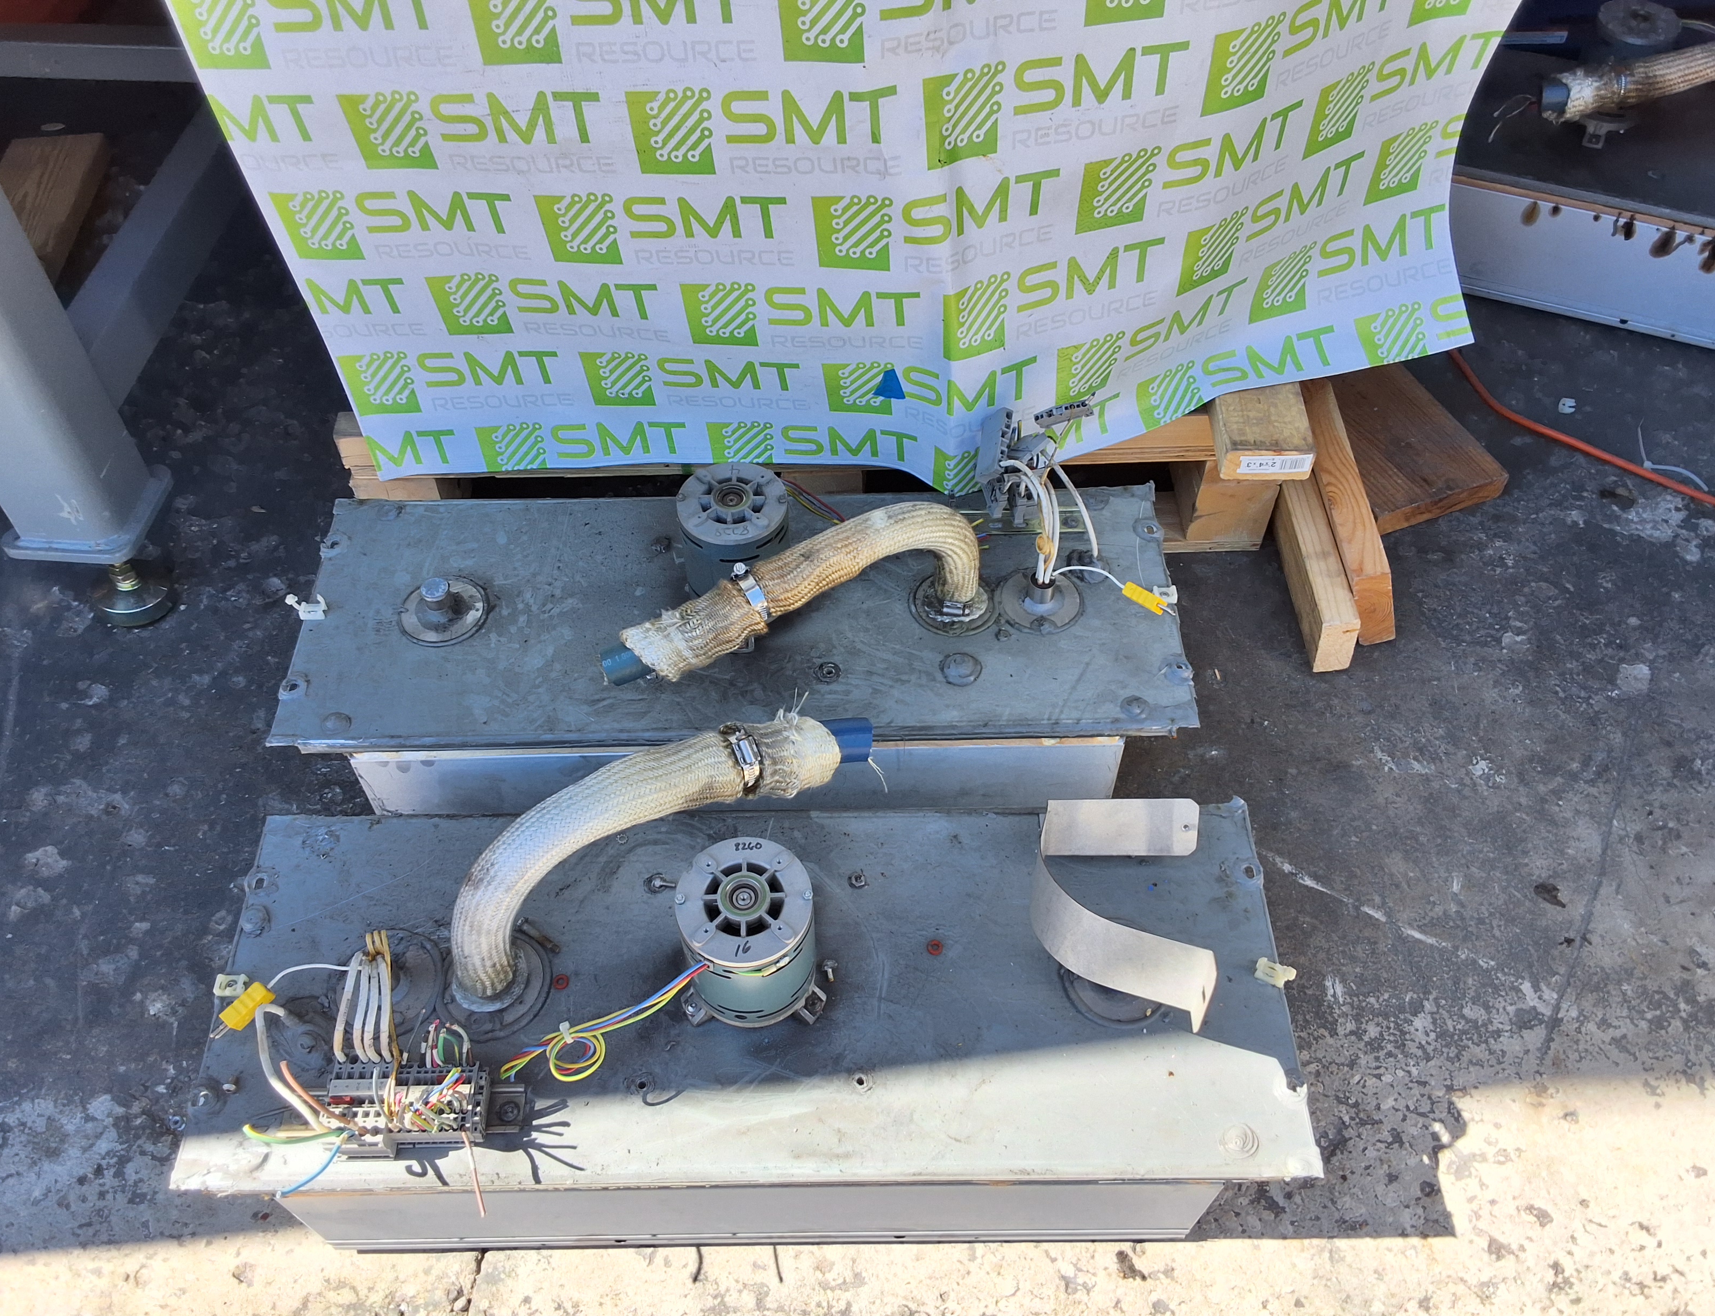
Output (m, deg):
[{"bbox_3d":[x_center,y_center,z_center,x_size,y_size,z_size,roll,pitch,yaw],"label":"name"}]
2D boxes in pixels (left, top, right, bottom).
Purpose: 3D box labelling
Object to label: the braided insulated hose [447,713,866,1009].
[{"bbox_3d":[-0.170,0.156,1.100,0.341,0.247,0.061,-17,55,-12],"label":"braided insulated hose"}]

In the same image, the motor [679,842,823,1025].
[{"bbox_3d":[-0.086,0.218,1.130,0.115,0.123,0.115,-1,53,0],"label":"motor"}]

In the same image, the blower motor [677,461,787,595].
[{"bbox_3d":[-0.116,-0.105,1.373,0.115,0.123,0.115,-1,53,0],"label":"blower motor"}]

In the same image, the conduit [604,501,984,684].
[{"bbox_3d":[-0.058,-0.061,1.308,0.371,0.172,0.059,-12,54,-8],"label":"conduit"}]

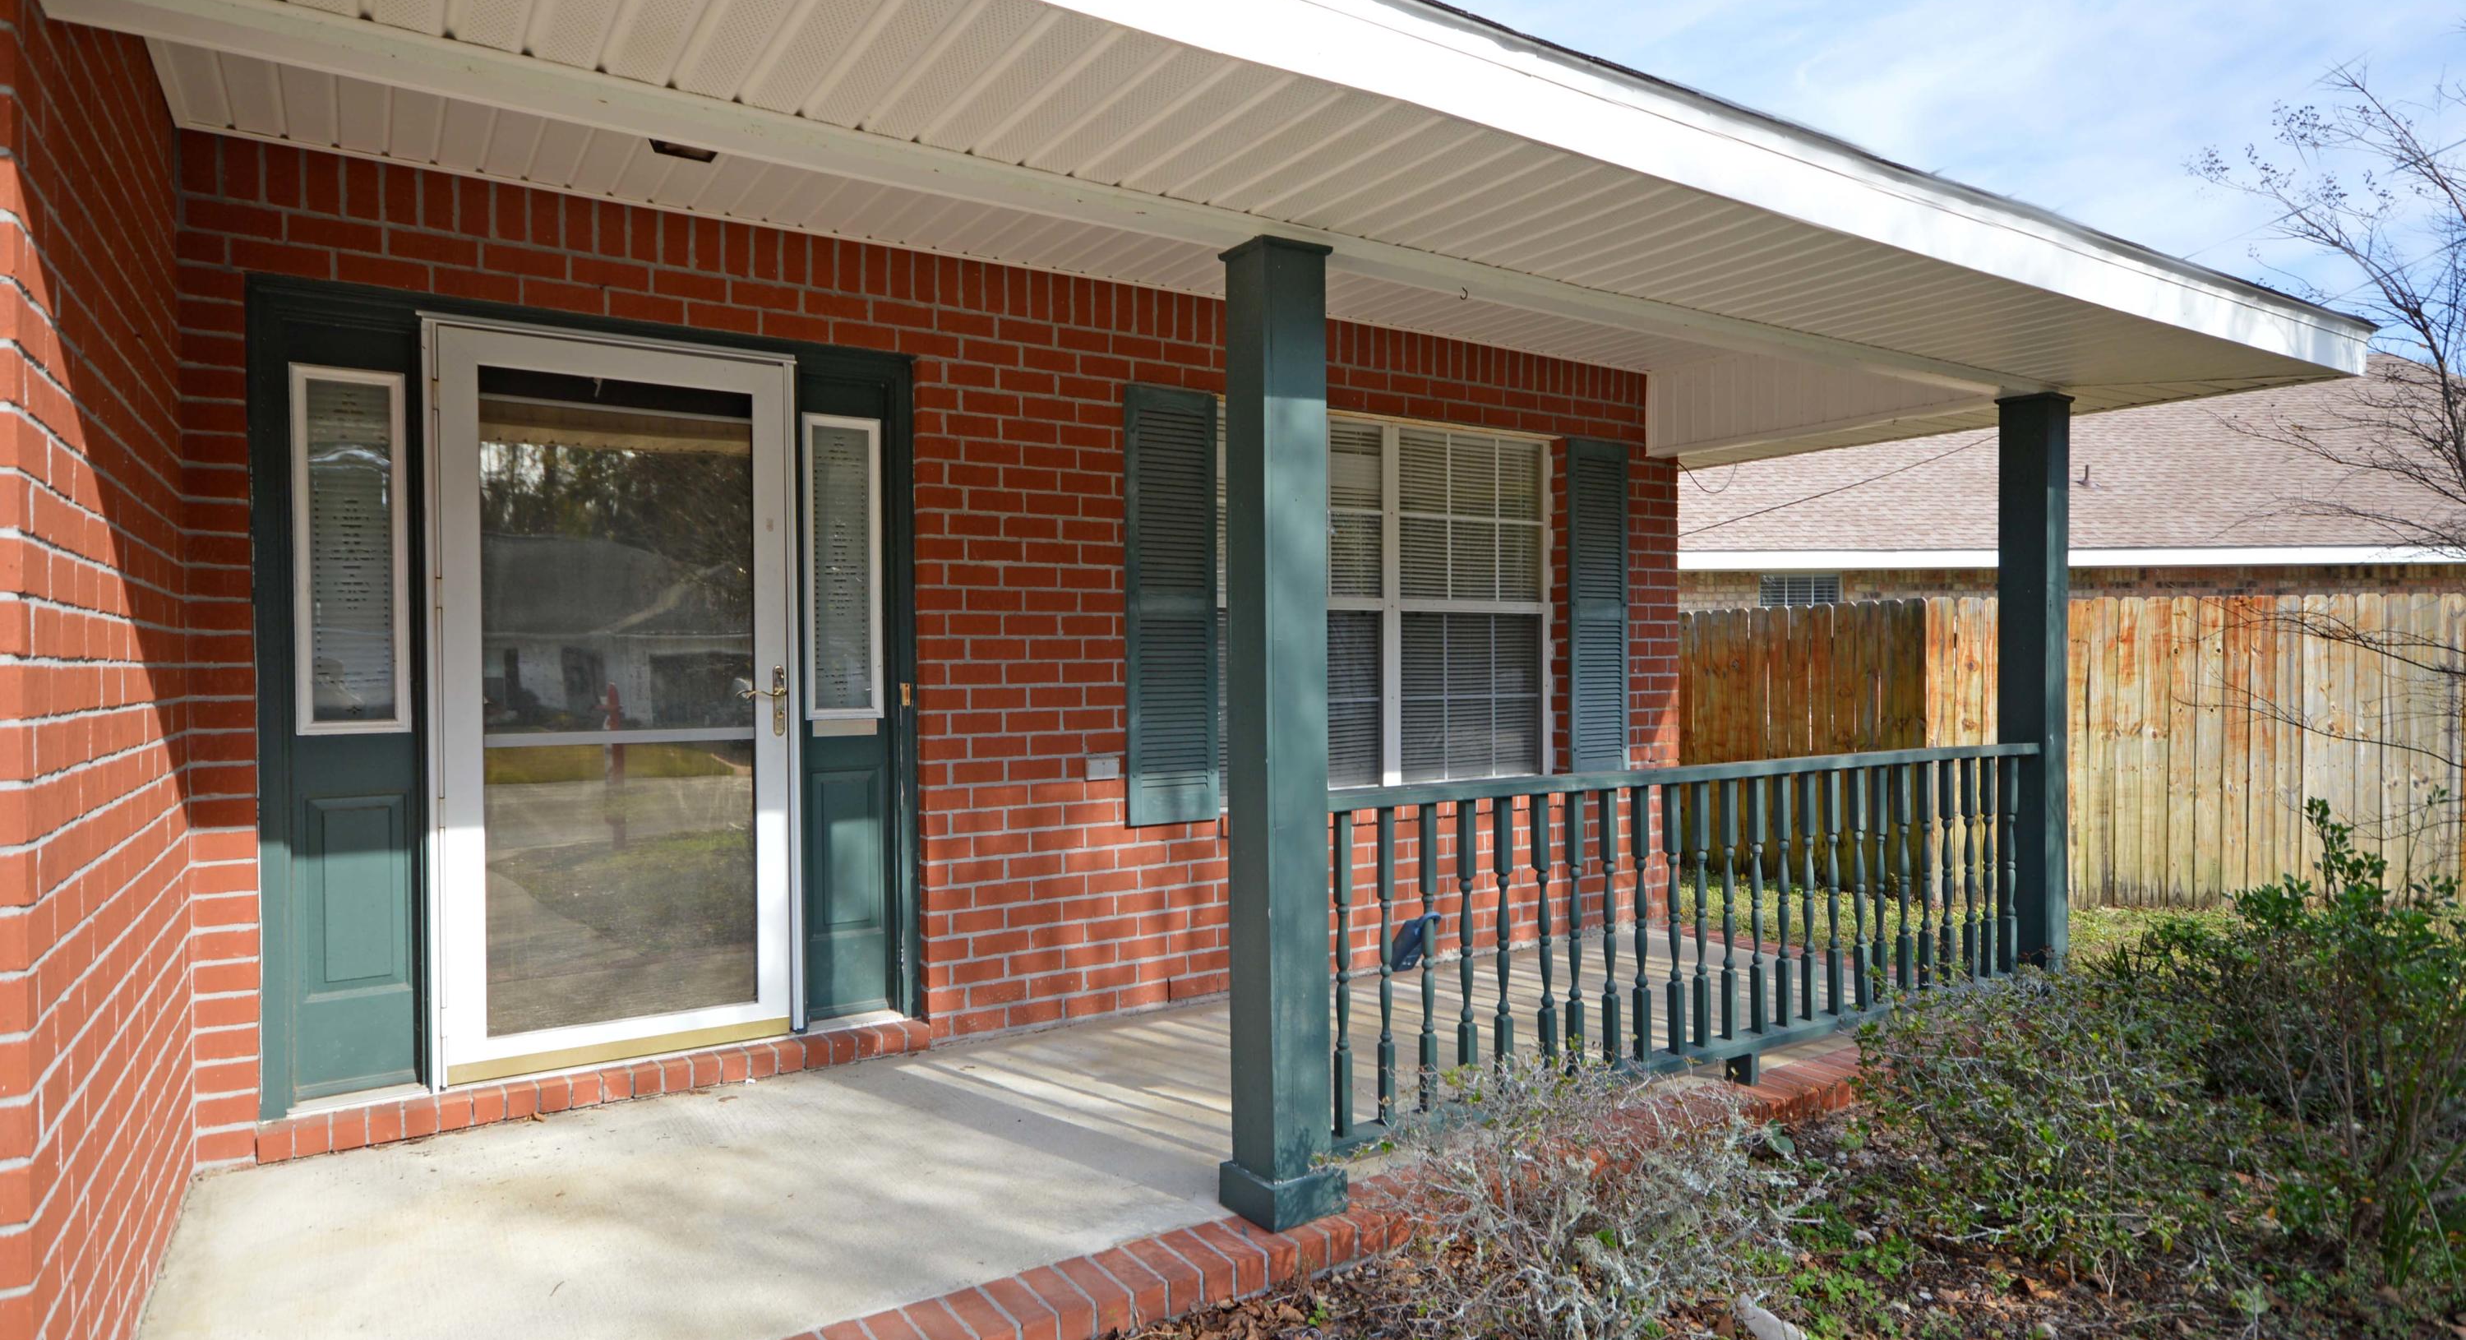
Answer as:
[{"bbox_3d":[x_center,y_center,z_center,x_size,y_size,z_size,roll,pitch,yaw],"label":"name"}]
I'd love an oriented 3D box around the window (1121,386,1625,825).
[{"bbox_3d":[0.696,-0.234,5.246,2.607,1.527,0.100,-1,1,-33],"label":"window"}]

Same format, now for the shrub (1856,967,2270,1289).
[{"bbox_3d":[1.919,0.995,3.092,0.860,0.570,0.800,-1,1,-33],"label":"shrub"}]

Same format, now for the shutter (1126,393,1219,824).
[{"bbox_3d":[-0.219,-0.218,4.610,0.378,1.527,0.040,-1,1,-33],"label":"shutter"}]

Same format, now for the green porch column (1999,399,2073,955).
[{"bbox_3d":[2.892,0.088,4.712,0.190,2.120,0.190,-1,1,-33],"label":"green porch column"}]

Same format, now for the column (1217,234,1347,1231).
[{"bbox_3d":[0.105,0.141,2.886,0.190,2.116,0.190,-1,1,-33],"label":"column"}]

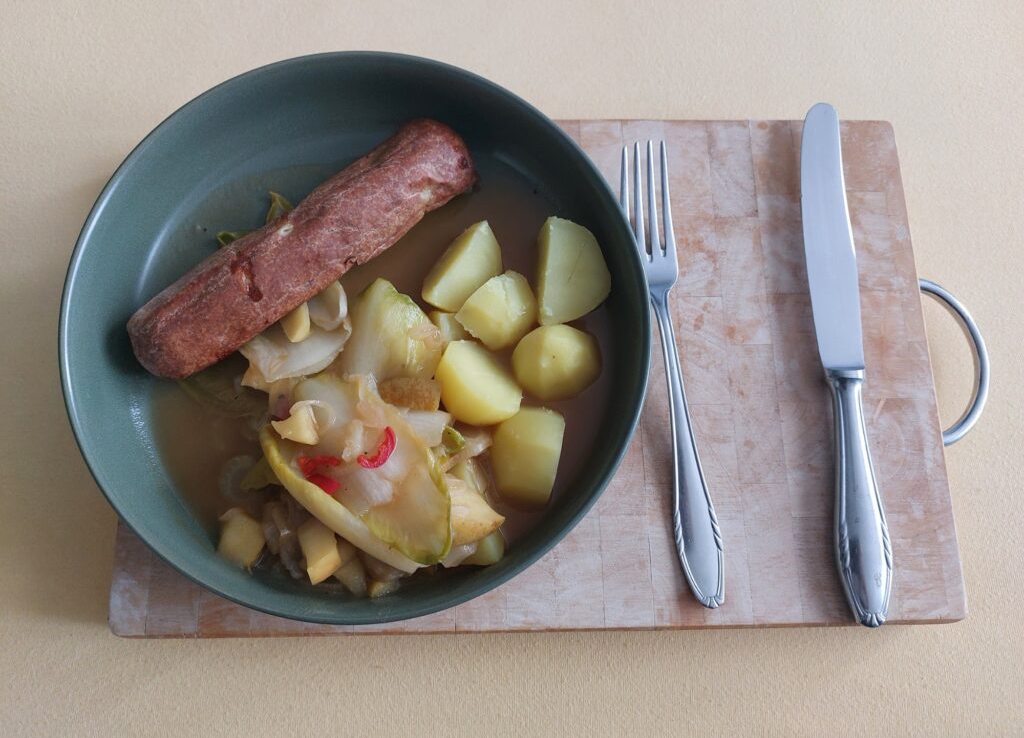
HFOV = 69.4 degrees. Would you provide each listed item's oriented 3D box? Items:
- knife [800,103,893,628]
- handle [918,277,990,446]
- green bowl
[{"bbox_3d":[0.145,-0.011,0.328,0.024,0.012,0.239,0,77,-2],"label":"knife"},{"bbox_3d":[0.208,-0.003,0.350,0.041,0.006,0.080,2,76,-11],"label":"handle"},{"bbox_3d":[-0.057,-0.015,0.301,0.220,0.053,0.220,0,77,-2],"label":"green bowl"}]

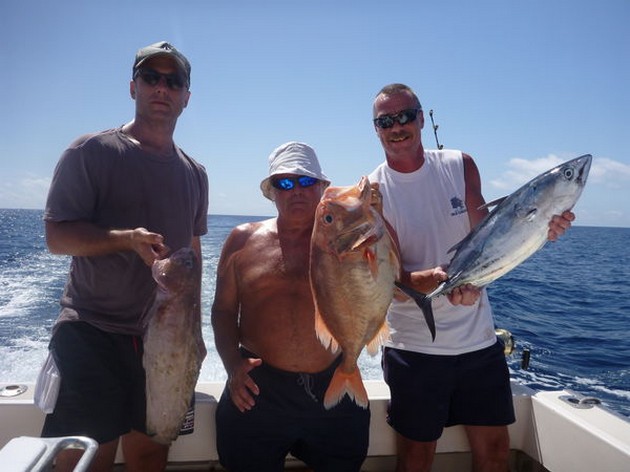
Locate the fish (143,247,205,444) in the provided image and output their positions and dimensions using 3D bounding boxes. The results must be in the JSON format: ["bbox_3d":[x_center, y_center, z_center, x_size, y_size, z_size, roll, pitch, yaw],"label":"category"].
[{"bbox_3d":[-0.392,0.300,1.420,0.155,0.540,0.115,3,1,-30],"label":"fish"}]

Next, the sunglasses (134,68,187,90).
[{"bbox_3d":[-0.469,-0.461,1.555,0.142,0.045,0.140,10,2,-18],"label":"sunglasses"}]

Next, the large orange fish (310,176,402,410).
[{"bbox_3d":[0.106,0.150,1.330,0.220,0.585,0.110,3,1,18],"label":"large orange fish"}]

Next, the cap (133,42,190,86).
[{"bbox_3d":[-0.469,-0.521,1.560,0.175,0.130,0.265,8,-5,-17],"label":"cap"}]

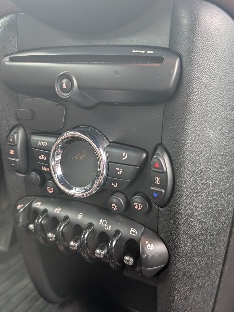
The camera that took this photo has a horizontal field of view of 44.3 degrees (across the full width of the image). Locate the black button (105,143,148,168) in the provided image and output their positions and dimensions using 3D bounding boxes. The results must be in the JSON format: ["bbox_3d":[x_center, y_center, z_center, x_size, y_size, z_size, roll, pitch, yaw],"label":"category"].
[{"bbox_3d":[0.009,0.002,0.242,0.036,0.016,0.009,8,17,26],"label":"black button"}]

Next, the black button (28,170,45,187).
[{"bbox_3d":[-0.081,0.023,0.294,0.017,0.017,0.009,8,17,26],"label":"black button"}]

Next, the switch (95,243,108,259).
[{"bbox_3d":[-0.014,0.086,0.262,0.008,0.009,0.011,9,19,25],"label":"switch"}]

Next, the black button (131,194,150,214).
[{"bbox_3d":[0.021,0.043,0.245,0.017,0.017,0.009,8,17,26],"label":"black button"}]

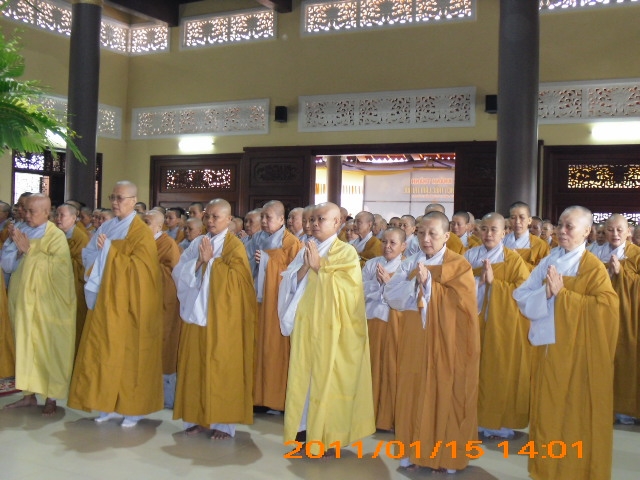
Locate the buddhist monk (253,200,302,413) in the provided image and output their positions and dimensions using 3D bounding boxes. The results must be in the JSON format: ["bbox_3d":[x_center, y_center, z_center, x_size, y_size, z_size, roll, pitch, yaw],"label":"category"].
[{"bbox_3d":[-0.364,0.504,6.100,0.510,1.630,0.420,2,1,30],"label":"buddhist monk"}]

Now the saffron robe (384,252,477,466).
[{"bbox_3d":[0.662,0.693,4.720,0.530,1.300,0.430,2,1,30],"label":"saffron robe"}]

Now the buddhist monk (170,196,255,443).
[{"bbox_3d":[-0.710,0.515,5.350,0.530,1.600,0.440,2,1,30],"label":"buddhist monk"}]

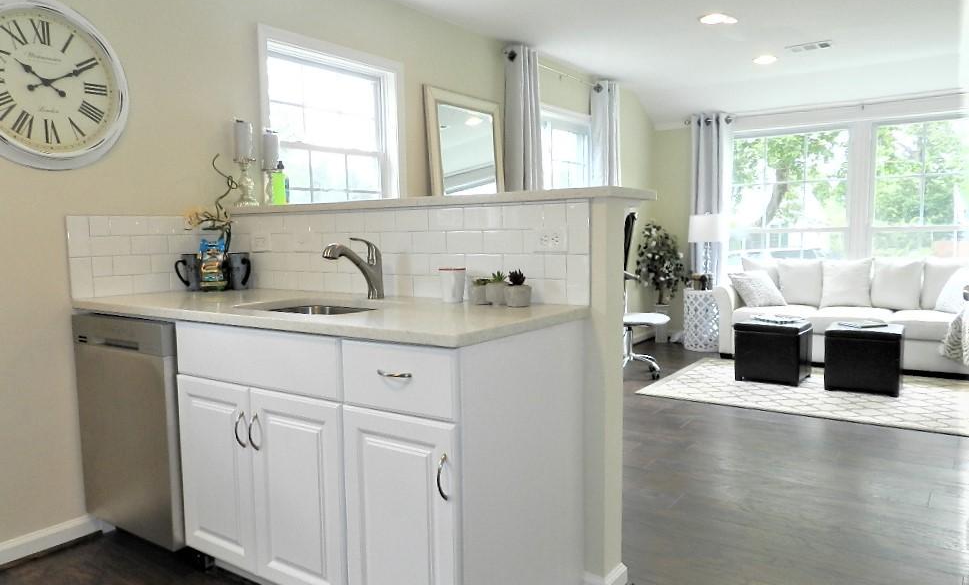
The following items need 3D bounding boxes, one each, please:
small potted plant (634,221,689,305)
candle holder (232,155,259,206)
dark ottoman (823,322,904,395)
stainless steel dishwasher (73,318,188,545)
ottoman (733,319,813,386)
[{"bbox_3d":[1.936,-0.317,7.041,0.580,0.910,0.550,2,5,33],"label":"small potted plant"},{"bbox_3d":[-1.050,-0.484,2.825,0.108,0.216,0.108,2,5,33],"label":"candle holder"},{"bbox_3d":[2.803,0.487,4.751,0.460,0.440,0.460,3,5,35],"label":"dark ottoman"},{"bbox_3d":[-1.070,0.473,2.445,0.600,0.810,0.600,2,5,33],"label":"stainless steel dishwasher"},{"bbox_3d":[2.296,0.465,5.108,0.460,0.440,0.460,3,5,36],"label":"ottoman"}]

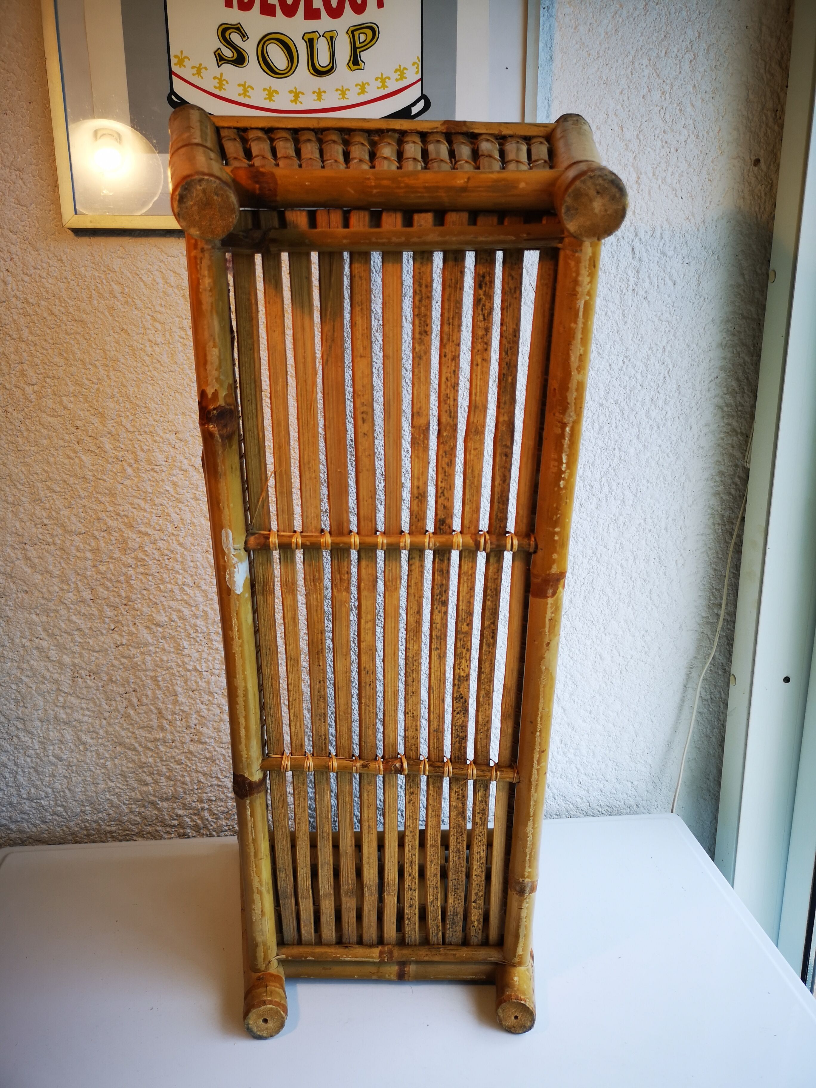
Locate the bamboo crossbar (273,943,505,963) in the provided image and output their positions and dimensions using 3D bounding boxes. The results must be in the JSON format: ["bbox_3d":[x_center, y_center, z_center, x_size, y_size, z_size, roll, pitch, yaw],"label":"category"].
[{"bbox_3d":[-0.019,0.472,0.979,0.268,0.019,0.019,0,0,-3],"label":"bamboo crossbar"}]

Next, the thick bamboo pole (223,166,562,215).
[{"bbox_3d":[-0.007,-0.250,0.598,0.234,0.028,0.028,-1,24,-3],"label":"thick bamboo pole"}]

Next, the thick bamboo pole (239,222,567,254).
[{"bbox_3d":[-0.004,-0.222,0.616,0.233,0.019,0.019,-1,24,-3],"label":"thick bamboo pole"}]

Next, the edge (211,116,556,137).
[{"bbox_3d":[-0.019,-0.383,0.778,0.312,0.012,0.012,0,24,-3],"label":"edge"}]

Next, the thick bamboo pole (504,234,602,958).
[{"bbox_3d":[0.122,0.099,0.765,0.028,0.745,0.028,-1,24,-3],"label":"thick bamboo pole"}]

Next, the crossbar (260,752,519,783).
[{"bbox_3d":[-0.017,0.214,0.807,0.245,0.013,0.013,3,23,-5],"label":"crossbar"}]

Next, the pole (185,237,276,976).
[{"bbox_3d":[-0.149,0.101,0.749,0.028,0.745,0.028,-1,24,-3],"label":"pole"}]

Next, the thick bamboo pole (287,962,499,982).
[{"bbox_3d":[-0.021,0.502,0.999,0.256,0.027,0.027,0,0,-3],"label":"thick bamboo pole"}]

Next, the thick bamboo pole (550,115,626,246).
[{"bbox_3d":[0.138,-0.302,0.679,0.043,0.043,0.322,4,34,6],"label":"thick bamboo pole"}]

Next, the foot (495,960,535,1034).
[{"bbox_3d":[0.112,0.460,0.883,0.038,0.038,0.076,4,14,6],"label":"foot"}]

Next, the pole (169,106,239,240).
[{"bbox_3d":[-0.162,-0.300,0.662,0.042,0.042,0.322,-5,34,-12],"label":"pole"}]

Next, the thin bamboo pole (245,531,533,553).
[{"bbox_3d":[-0.014,-0.001,0.656,0.226,0.013,0.013,0,23,-1],"label":"thin bamboo pole"}]

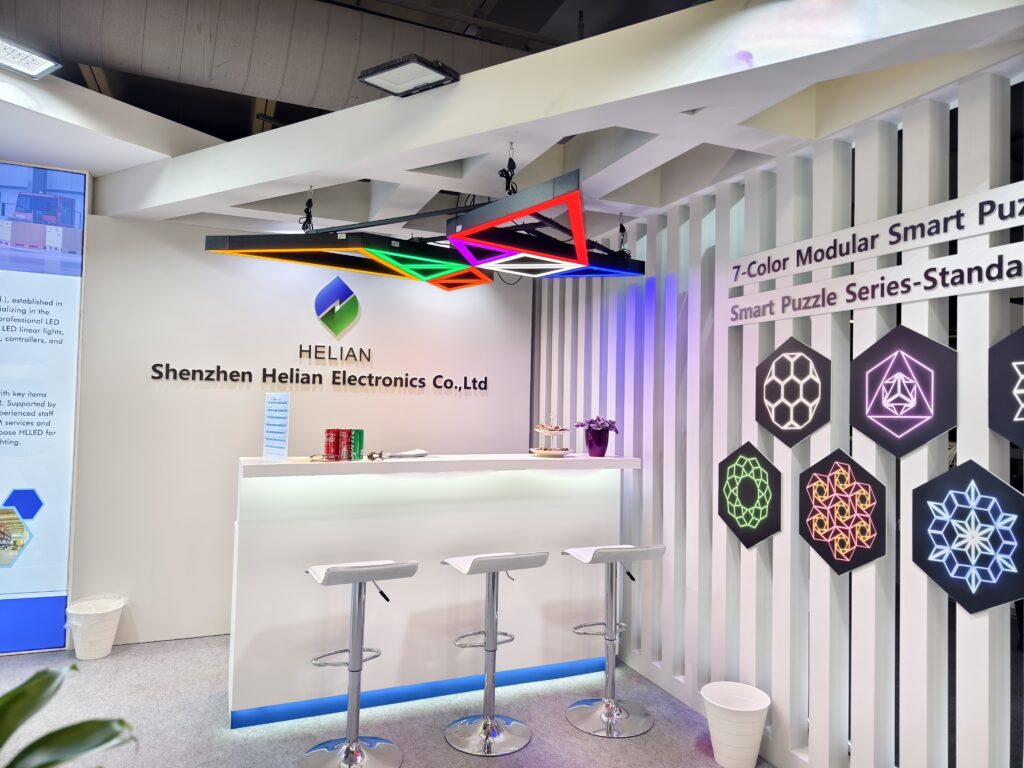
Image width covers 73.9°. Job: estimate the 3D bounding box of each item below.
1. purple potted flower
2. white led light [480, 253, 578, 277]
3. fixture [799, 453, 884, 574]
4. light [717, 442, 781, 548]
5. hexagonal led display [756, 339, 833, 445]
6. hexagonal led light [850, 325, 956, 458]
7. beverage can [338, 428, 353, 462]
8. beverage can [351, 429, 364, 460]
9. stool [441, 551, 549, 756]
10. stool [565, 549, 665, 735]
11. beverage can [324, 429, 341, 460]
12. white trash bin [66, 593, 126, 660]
[{"bbox_3d":[0.471,0.293,3.755,0.225,0.215,0.225,1,-2,0],"label":"purple potted flower"},{"bbox_3d":[0.104,-0.658,3.594,0.430,0.070,0.430,3,-2,-37],"label":"white led light"},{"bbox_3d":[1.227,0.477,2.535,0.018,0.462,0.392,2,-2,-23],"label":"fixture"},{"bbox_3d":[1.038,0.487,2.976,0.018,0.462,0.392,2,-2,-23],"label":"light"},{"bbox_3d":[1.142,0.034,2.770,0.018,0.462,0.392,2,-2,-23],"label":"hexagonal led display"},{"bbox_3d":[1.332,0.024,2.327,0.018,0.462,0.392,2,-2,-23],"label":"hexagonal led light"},{"bbox_3d":[-0.772,0.282,3.160,0.058,0.145,0.058,2,-2,-23],"label":"beverage can"},{"bbox_3d":[-0.723,0.285,3.196,0.058,0.145,0.058,2,-2,-23],"label":"beverage can"},{"bbox_3d":[-0.092,1.138,3.024,0.385,0.809,0.395,2,-2,-23],"label":"stool"},{"bbox_3d":[0.470,1.157,3.233,0.385,0.809,0.395,2,-2,-19],"label":"stool"},{"bbox_3d":[-0.822,0.280,3.124,0.058,0.145,0.058,1,-2,0],"label":"beverage can"},{"bbox_3d":[-2.338,1.379,3.816,0.275,0.287,0.275,2,-2,-23],"label":"white trash bin"}]

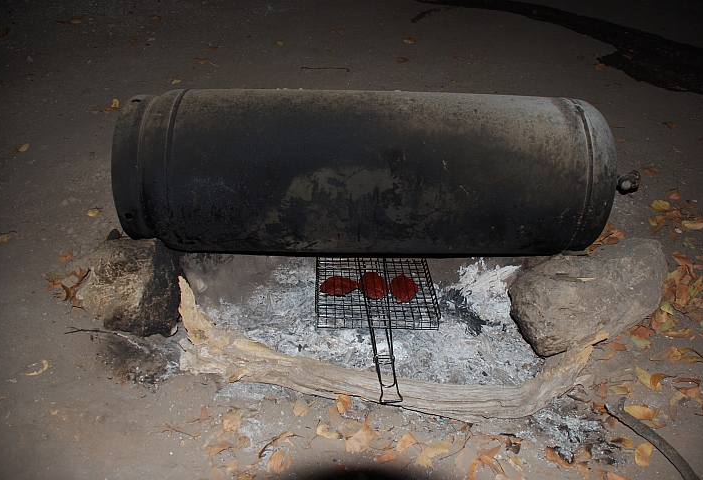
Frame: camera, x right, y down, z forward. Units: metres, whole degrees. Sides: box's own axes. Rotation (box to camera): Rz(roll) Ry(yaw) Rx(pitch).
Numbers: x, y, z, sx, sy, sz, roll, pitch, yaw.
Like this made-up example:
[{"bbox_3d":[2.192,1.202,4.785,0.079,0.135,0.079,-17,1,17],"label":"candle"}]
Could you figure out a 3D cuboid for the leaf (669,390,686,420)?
[{"bbox_3d":[0.776,0.394,1.282,0.035,0.012,0.088,29,51,25],"label":"leaf"}]

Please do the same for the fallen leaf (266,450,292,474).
[{"bbox_3d":[-0.159,0.484,1.171,0.045,0.014,0.055,26,50,22],"label":"fallen leaf"}]

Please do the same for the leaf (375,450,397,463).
[{"bbox_3d":[0.081,0.499,1.238,0.048,0.012,0.022,-12,49,-13],"label":"leaf"}]

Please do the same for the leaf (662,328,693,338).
[{"bbox_3d":[0.910,0.261,1.504,0.086,0.014,0.028,-6,46,-6],"label":"leaf"}]

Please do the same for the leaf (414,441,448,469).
[{"bbox_3d":[0.191,0.505,1.268,0.085,0.015,0.058,-21,50,-19],"label":"leaf"}]

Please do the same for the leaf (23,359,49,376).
[{"bbox_3d":[-0.837,0.339,1.431,0.068,0.010,0.048,-15,48,-14],"label":"leaf"}]

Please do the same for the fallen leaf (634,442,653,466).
[{"bbox_3d":[0.649,0.477,1.197,0.045,0.012,0.057,35,54,29],"label":"fallen leaf"}]

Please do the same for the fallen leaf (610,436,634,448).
[{"bbox_3d":[0.612,0.457,1.215,0.049,0.014,0.030,14,46,13],"label":"fallen leaf"}]

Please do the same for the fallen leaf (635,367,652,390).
[{"bbox_3d":[0.753,0.356,1.388,0.025,0.015,0.066,-21,51,-20],"label":"fallen leaf"}]

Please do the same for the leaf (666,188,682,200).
[{"bbox_3d":[1.125,-0.161,1.878,0.059,0.018,0.047,0,47,-2],"label":"leaf"}]

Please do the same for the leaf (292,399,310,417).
[{"bbox_3d":[-0.120,0.394,1.266,0.046,0.010,0.040,19,48,17],"label":"leaf"}]

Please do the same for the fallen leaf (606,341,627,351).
[{"bbox_3d":[0.713,0.287,1.453,0.051,0.012,0.025,0,47,-1],"label":"fallen leaf"}]

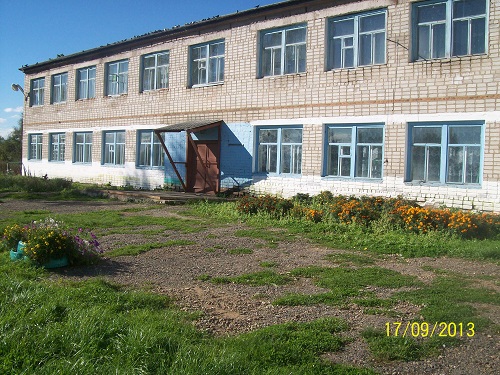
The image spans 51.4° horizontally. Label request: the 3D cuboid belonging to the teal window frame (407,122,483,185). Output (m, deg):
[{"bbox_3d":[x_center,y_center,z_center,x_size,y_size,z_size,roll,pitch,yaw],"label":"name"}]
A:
[{"bbox_3d":[5.006,-0.861,13.282,1.960,1.620,0.150,5,3,45],"label":"teal window frame"}]

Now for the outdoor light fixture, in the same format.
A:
[{"bbox_3d":[-13.752,-5.698,31.025,0.300,0.950,0.900,5,3,45],"label":"outdoor light fixture"}]

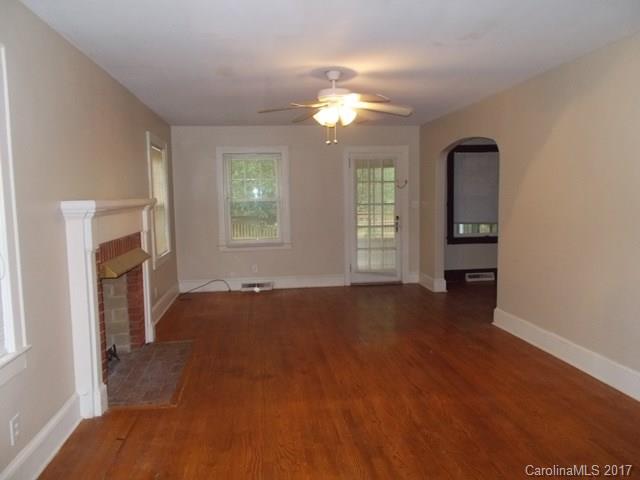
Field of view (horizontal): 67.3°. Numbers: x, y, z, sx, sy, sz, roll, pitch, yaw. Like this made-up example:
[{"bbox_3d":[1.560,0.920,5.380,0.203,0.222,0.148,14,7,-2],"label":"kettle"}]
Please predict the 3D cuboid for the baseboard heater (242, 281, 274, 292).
[{"bbox_3d":[-0.948,0.703,7.218,0.474,0.125,0.070,-2,5,-7],"label":"baseboard heater"}]

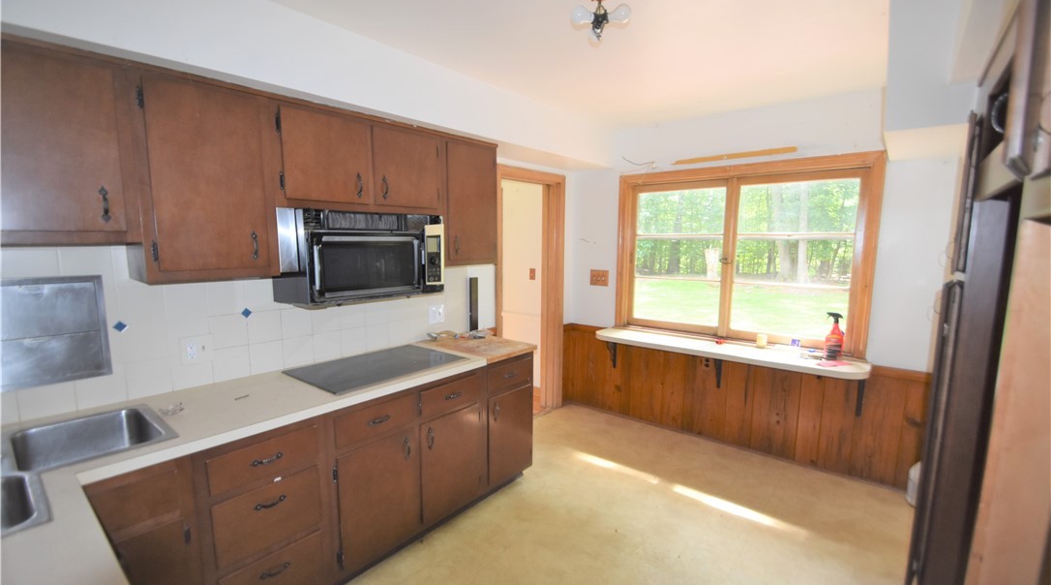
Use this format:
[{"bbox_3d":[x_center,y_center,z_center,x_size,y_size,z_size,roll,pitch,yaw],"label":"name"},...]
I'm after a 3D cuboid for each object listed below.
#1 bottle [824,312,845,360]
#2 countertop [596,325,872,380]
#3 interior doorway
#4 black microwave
[{"bbox_3d":[1.943,0.280,2.754,0.096,0.280,0.062,2,7,17],"label":"bottle"},{"bbox_3d":[1.367,0.408,3.157,1.780,0.043,0.370,5,9,38],"label":"countertop"},{"bbox_3d":[0.013,0.055,3.749,0.160,2.116,0.902,6,9,41],"label":"interior doorway"},{"bbox_3d":[-0.858,-0.199,2.299,0.413,0.433,0.733,6,9,41],"label":"black microwave"}]

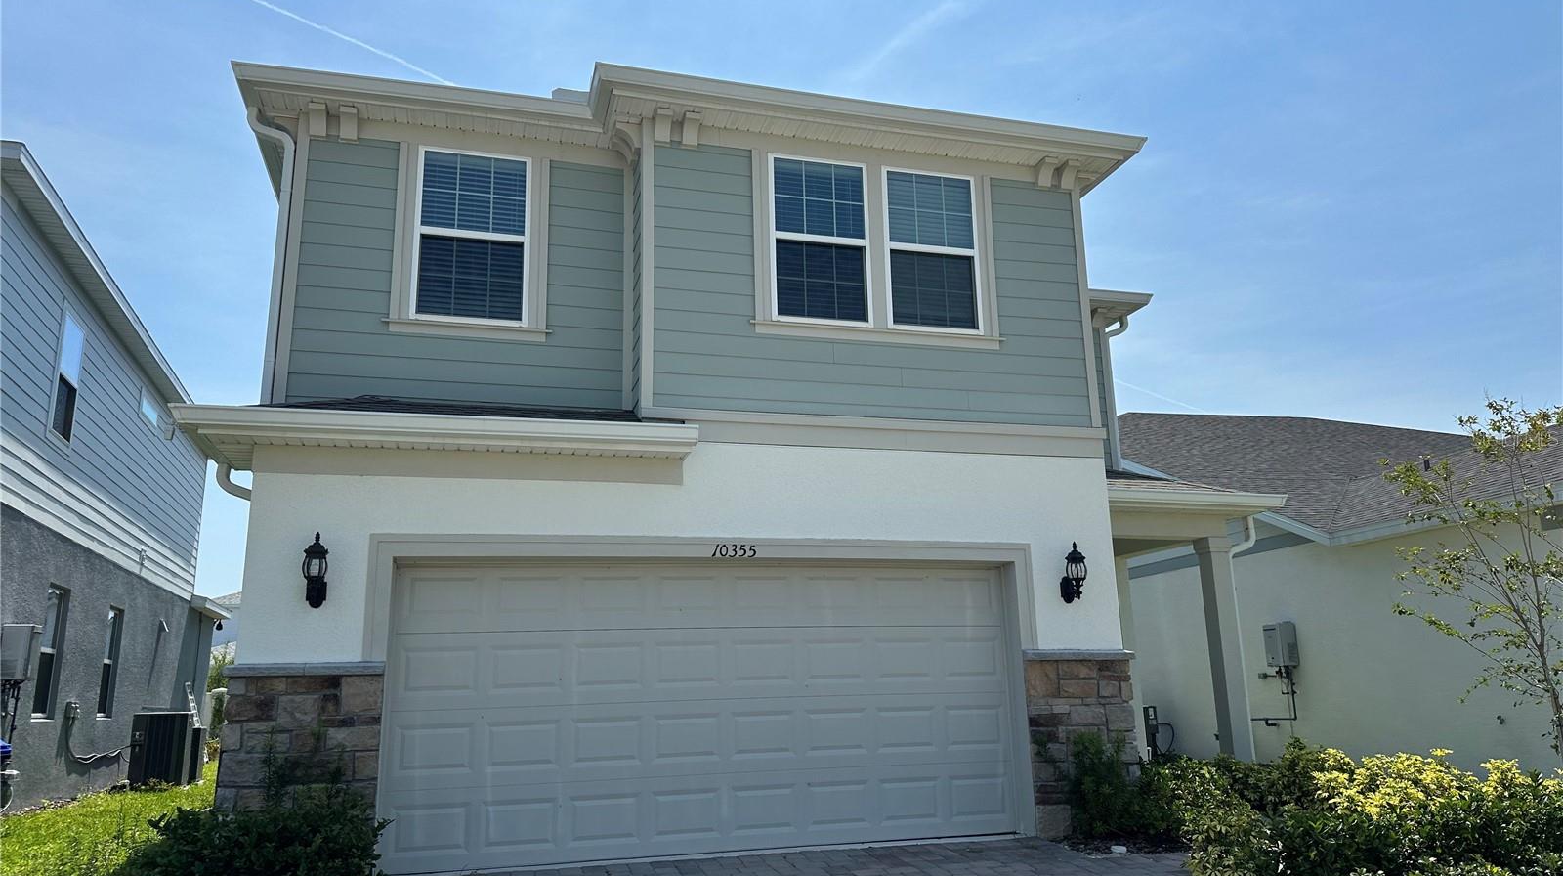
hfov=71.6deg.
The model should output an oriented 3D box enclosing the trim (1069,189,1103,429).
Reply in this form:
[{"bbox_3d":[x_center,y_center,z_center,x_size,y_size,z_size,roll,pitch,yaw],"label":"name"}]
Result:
[{"bbox_3d":[2.741,-1.202,9.807,0.090,2.315,0.090,2,-14,-16],"label":"trim"}]

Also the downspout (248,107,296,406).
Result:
[{"bbox_3d":[-4.081,-1.434,8.479,0.385,2.460,0.110,2,-14,-16],"label":"downspout"}]

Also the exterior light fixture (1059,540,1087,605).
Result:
[{"bbox_3d":[2.424,1.111,8.973,0.190,0.500,0.270,2,-14,-16],"label":"exterior light fixture"}]

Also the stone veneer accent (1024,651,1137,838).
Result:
[{"bbox_3d":[2.444,2.466,8.856,1.060,1.425,0.180,2,-14,-16],"label":"stone veneer accent"}]

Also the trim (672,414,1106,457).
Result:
[{"bbox_3d":[0.979,-0.024,8.972,3.890,0.272,0.060,2,-14,-16],"label":"trim"}]

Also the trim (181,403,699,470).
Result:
[{"bbox_3d":[-2.344,-0.008,7.697,3.455,0.150,0.620,2,-14,-16],"label":"trim"}]

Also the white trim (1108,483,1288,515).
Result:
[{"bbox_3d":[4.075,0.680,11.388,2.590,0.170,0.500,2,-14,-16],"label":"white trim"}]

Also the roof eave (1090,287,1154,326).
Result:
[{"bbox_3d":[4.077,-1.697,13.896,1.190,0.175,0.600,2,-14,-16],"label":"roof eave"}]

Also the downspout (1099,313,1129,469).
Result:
[{"bbox_3d":[4.366,-0.584,13.924,0.440,2.090,0.110,2,-14,-16],"label":"downspout"}]

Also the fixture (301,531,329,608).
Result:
[{"bbox_3d":[-3.178,0.909,7.405,0.175,0.512,0.230,2,-14,-16],"label":"fixture"}]

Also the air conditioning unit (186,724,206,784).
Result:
[{"bbox_3d":[-9.283,4.881,16.630,0.650,0.810,0.650,2,-14,-16],"label":"air conditioning unit"}]

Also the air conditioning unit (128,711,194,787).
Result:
[{"bbox_3d":[-8.923,4.487,15.575,0.700,0.980,0.700,2,-14,-16],"label":"air conditioning unit"}]

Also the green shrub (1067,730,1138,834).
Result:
[{"bbox_3d":[2.489,2.683,8.373,0.540,0.800,0.510,2,-14,-16],"label":"green shrub"}]

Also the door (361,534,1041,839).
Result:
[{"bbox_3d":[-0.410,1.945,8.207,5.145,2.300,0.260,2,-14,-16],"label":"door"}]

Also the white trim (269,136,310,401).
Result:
[{"bbox_3d":[-3.866,-1.375,8.571,0.095,2.340,0.090,2,-14,-16],"label":"white trim"}]

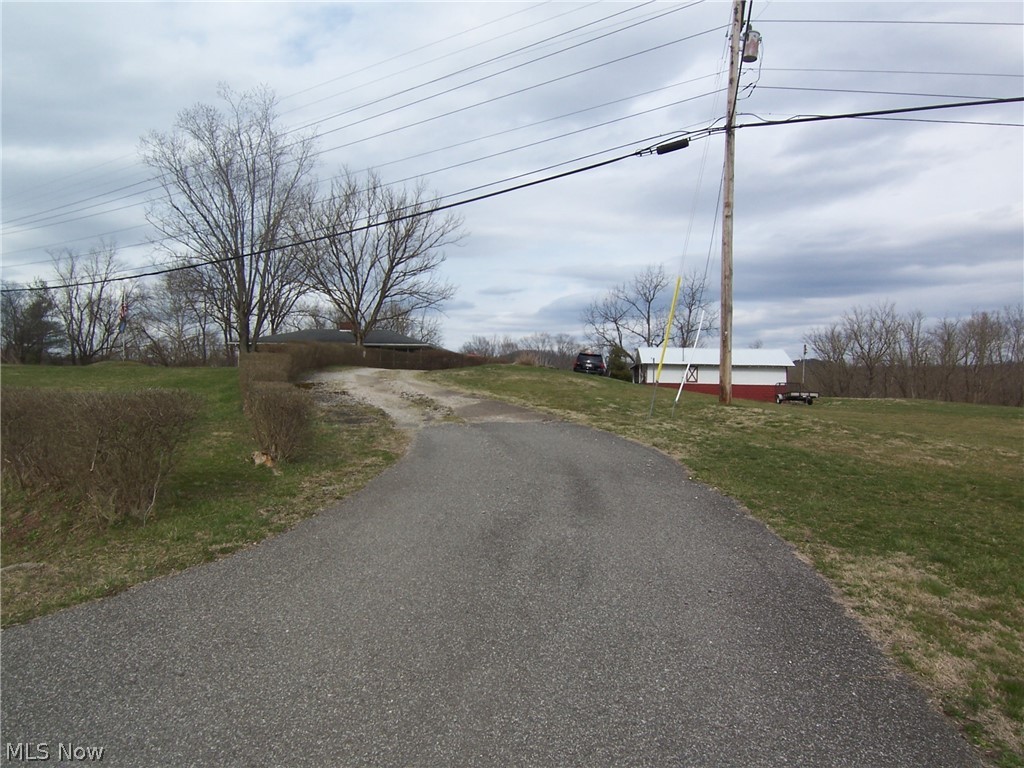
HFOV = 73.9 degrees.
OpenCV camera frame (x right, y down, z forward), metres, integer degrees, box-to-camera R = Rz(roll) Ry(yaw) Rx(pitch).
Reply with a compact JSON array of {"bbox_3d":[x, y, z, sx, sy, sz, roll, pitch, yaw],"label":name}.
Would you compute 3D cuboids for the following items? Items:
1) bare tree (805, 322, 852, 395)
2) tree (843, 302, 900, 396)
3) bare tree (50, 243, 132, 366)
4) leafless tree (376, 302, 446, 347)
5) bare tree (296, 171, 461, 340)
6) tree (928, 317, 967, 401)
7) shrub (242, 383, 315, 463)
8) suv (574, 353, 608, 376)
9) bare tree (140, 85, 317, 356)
[{"bbox_3d":[38.144,-3.013,82.000,5.785,9.280,5.500,1,1,0],"label":"bare tree"},{"bbox_3d":[43.326,-4.098,82.000,6.990,11.449,6.500,1,1,0],"label":"tree"},{"bbox_3d":[-36.016,-6.862,58.000,6.990,10.400,6.500,1,1,0],"label":"bare tree"},{"bbox_3d":[-10.442,-5.196,70.000,6.996,6.790,6.000,1,1,0],"label":"leafless tree"},{"bbox_3d":[-8.044,-7.020,41.000,10.123,11.931,9.000,1,1,0],"label":"bare tree"},{"bbox_3d":[52.606,-3.013,82.000,4.821,10.244,5.000,1,1,0],"label":"tree"},{"bbox_3d":[-3.075,0.496,9.000,0.898,1.085,0.950,1,1,0],"label":"shrub"},{"bbox_3d":[5.573,-1.235,48.000,2.000,1.780,4.950,4,1,0],"label":"suv"},{"bbox_3d":[-17.500,-9.846,42.000,10.864,17.284,9.500,1,1,0],"label":"bare tree"}]

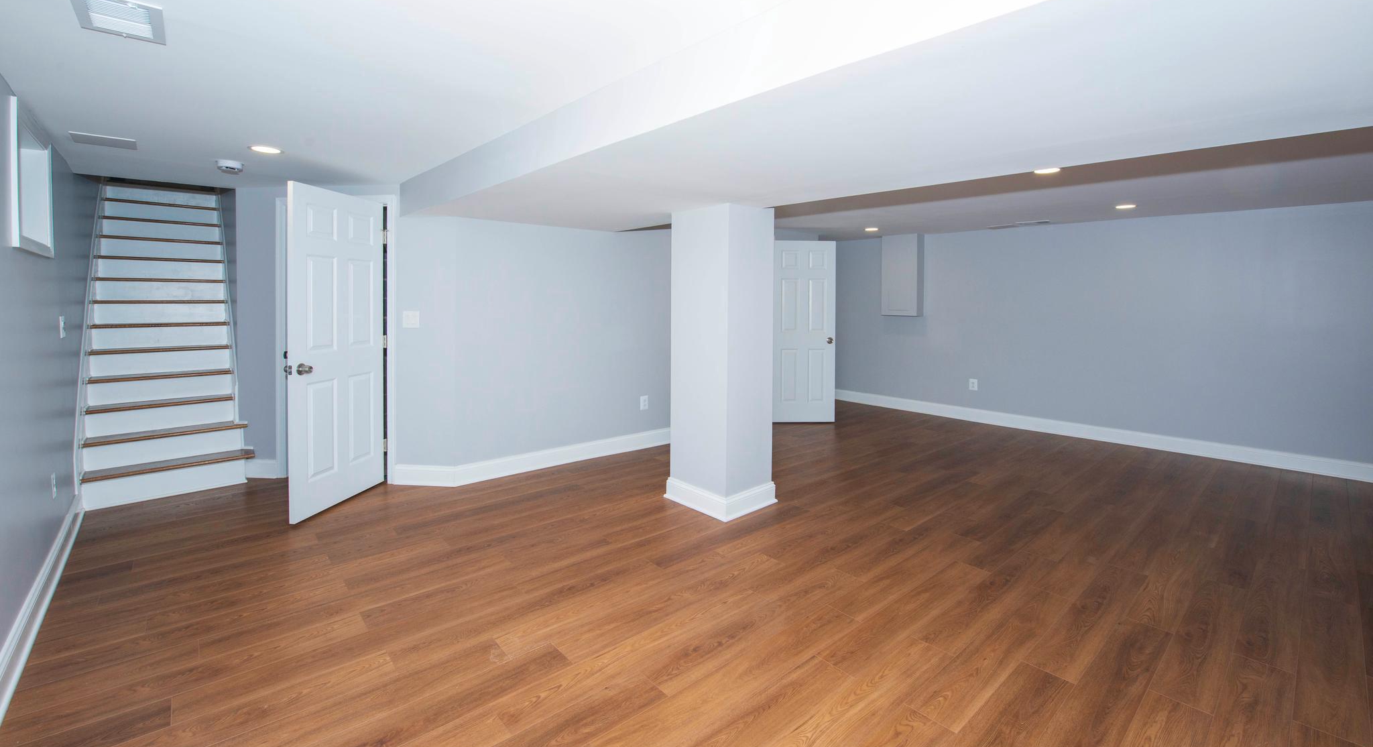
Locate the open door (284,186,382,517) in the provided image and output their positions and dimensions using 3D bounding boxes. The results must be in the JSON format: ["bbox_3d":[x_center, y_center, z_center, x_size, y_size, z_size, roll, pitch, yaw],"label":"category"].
[{"bbox_3d":[-2.285,-0.125,3.530,0.045,2.030,0.770,1,5,10],"label":"open door"}]

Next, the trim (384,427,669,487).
[{"bbox_3d":[-1.100,0.640,4.380,2.250,0.150,0.280,-3,6,-35],"label":"trim"}]

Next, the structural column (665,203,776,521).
[{"bbox_3d":[0.226,-0.110,3.550,0.530,1.930,0.530,4,6,45],"label":"structural column"}]

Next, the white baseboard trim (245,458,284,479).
[{"bbox_3d":[-3.120,0.704,3.940,0.260,0.140,0.020,0,5,6],"label":"white baseboard trim"}]

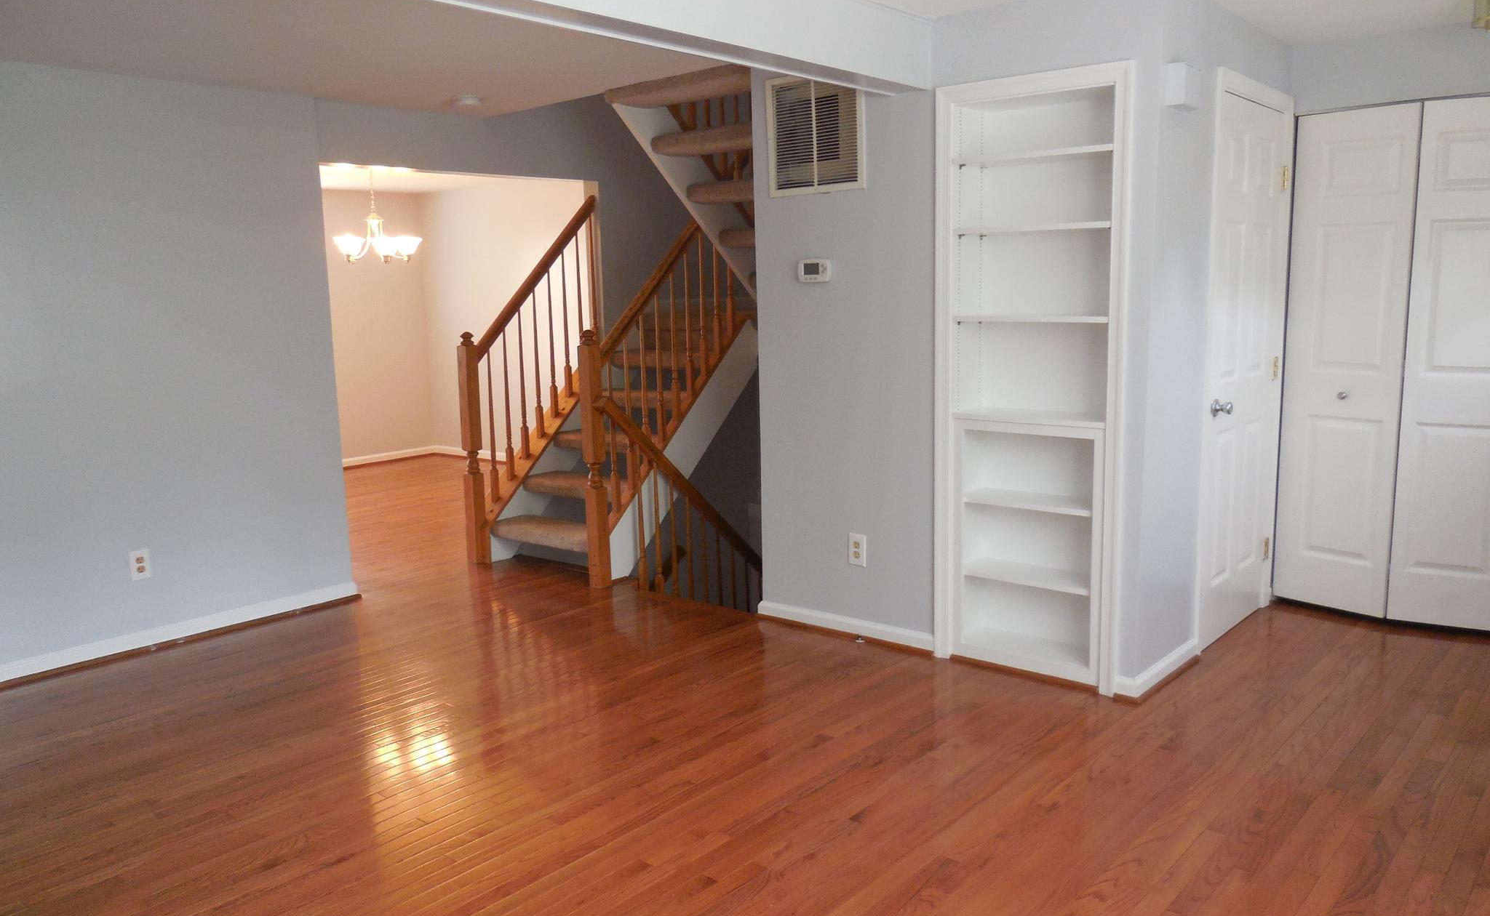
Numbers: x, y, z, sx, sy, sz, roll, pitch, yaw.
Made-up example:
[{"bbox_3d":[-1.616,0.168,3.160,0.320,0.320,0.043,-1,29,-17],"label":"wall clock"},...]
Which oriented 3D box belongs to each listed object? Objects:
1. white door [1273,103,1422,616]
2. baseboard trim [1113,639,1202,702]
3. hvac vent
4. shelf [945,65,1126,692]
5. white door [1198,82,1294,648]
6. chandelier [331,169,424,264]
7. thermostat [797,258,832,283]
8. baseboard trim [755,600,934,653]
[{"bbox_3d":[2.432,-0.376,4.395,0.445,2.028,0.041,6,11,41],"label":"white door"},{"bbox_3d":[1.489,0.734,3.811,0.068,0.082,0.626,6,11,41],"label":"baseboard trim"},{"bbox_3d":[0.265,-1.257,4.158,0.462,0.460,0.027,6,11,41],"label":"hvac vent"},{"bbox_3d":[1.045,-0.252,3.808,0.662,2.054,0.258,6,11,41],"label":"shelf"},{"bbox_3d":[1.934,-0.328,4.171,0.048,2.054,0.775,6,11,41],"label":"white door"},{"bbox_3d":[-2.315,-1.555,6.793,0.600,0.640,0.600,6,11,41],"label":"chandelier"},{"bbox_3d":[0.264,-0.738,4.243,0.145,0.084,0.030,6,11,41],"label":"thermostat"},{"bbox_3d":[0.381,0.678,4.380,0.870,0.077,0.037,6,11,41],"label":"baseboard trim"}]

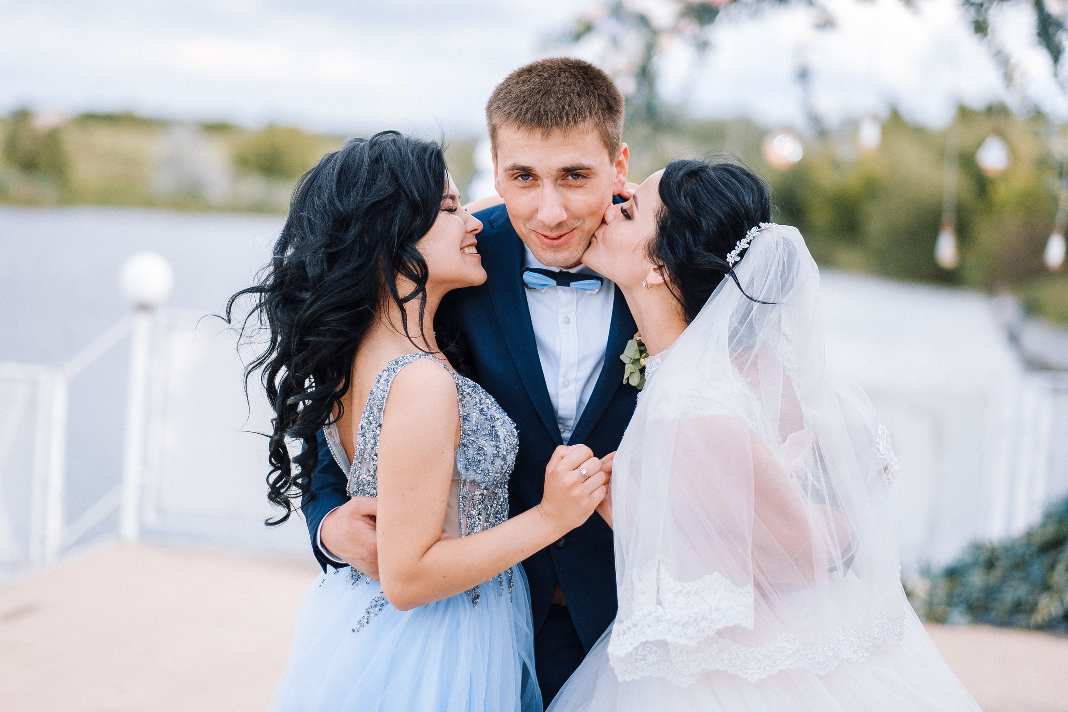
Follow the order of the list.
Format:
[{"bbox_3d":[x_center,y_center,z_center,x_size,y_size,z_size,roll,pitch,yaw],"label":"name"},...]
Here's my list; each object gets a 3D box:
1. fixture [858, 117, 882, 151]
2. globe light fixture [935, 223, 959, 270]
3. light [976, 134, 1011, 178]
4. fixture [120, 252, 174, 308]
[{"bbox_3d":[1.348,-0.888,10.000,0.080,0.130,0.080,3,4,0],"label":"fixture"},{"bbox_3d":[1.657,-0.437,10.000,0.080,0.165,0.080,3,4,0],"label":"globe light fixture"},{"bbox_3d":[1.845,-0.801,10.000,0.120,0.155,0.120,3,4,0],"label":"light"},{"bbox_3d":[-1.708,-0.336,11.000,0.228,0.240,0.228,3,4,0],"label":"fixture"}]

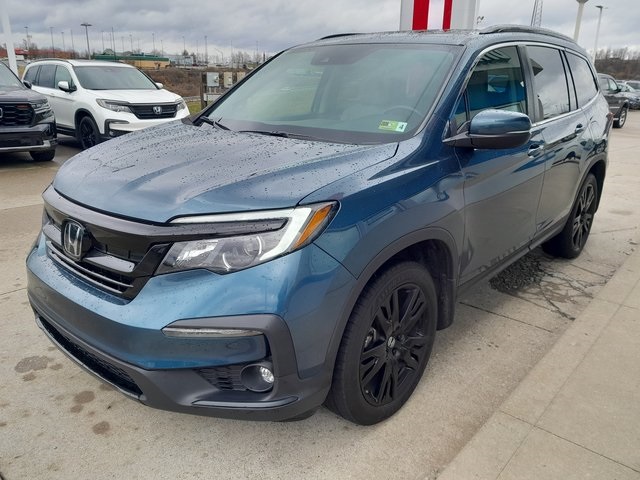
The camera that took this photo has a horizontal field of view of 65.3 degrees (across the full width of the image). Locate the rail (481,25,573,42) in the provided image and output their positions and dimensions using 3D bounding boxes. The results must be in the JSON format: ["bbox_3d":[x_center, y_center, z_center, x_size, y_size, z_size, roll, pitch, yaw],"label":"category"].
[{"bbox_3d":[1.568,-1.461,3.610,0.080,0.110,1.950,14,22,40],"label":"rail"}]

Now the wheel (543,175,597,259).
[{"bbox_3d":[2.127,-0.222,4.233,0.250,0.750,0.750,15,23,39],"label":"wheel"}]

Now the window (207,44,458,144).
[{"bbox_3d":[-0.017,-0.855,2.826,1.500,0.180,0.880,15,57,39],"label":"window"}]

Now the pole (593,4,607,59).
[{"bbox_3d":[22.739,-15.389,41.044,0.900,6.960,0.450,9,20,26],"label":"pole"}]

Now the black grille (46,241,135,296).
[{"bbox_3d":[-0.967,0.120,2.034,0.800,0.135,0.100,14,22,40],"label":"black grille"}]

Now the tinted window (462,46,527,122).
[{"bbox_3d":[0.930,-0.822,2.683,0.070,0.470,0.870,-7,8,46],"label":"tinted window"}]

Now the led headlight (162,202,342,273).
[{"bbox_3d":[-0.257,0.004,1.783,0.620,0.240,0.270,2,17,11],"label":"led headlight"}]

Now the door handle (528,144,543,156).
[{"bbox_3d":[1.255,-0.522,2.913,0.055,0.050,0.220,15,23,39],"label":"door handle"}]

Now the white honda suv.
[{"bbox_3d":[-4.911,-3.031,11.045,4.980,1.780,2.060,16,23,39],"label":"white honda suv"}]

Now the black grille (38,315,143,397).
[{"bbox_3d":[-0.992,0.466,2.103,0.950,0.110,0.130,15,23,39],"label":"black grille"}]

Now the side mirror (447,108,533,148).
[{"bbox_3d":[0.776,-0.514,2.295,0.280,0.190,0.250,14,22,40],"label":"side mirror"}]

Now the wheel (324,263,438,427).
[{"bbox_3d":[0.248,0.429,2.223,0.245,0.745,0.745,14,22,40],"label":"wheel"}]

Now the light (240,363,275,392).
[{"bbox_3d":[-0.238,0.523,1.913,0.135,0.125,0.090,9,20,30],"label":"light"}]

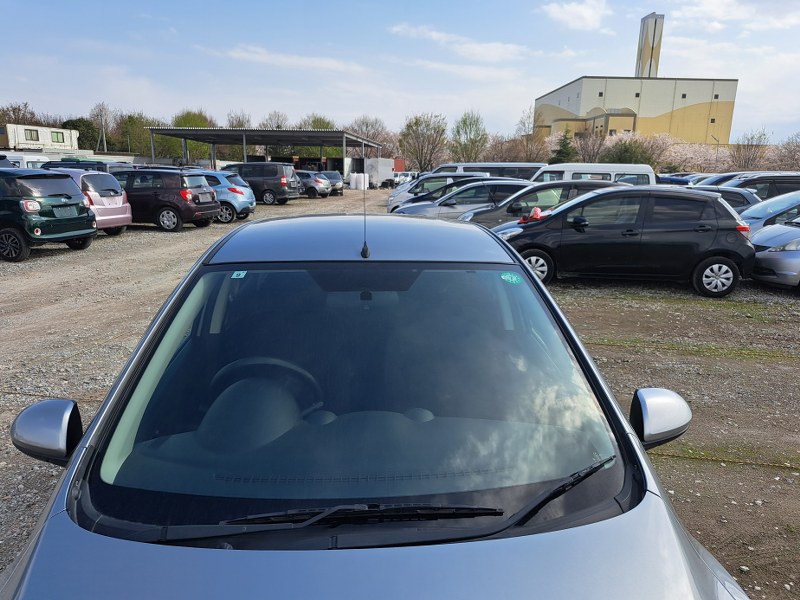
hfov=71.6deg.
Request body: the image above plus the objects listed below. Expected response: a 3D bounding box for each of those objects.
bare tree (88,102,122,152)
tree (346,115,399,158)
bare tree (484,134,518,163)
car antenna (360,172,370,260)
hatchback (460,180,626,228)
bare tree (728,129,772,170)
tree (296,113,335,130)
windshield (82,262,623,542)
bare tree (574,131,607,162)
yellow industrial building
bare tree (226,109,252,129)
[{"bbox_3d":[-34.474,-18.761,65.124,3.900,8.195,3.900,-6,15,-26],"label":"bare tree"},{"bbox_3d":[-3.373,-17.825,65.686,6.600,7.890,6.600,1,13,0],"label":"tree"},{"bbox_3d":[11.596,-16.018,63.968,4.300,5.881,4.300,1,13,0],"label":"bare tree"},{"bbox_3d":[-0.131,-0.322,2.053,0.032,0.388,0.040,0,-27,-4],"label":"car antenna"},{"bbox_3d":[2.852,-1.592,11.024,3.900,1.530,1.695,3,13,8],"label":"hatchback"},{"bbox_3d":[40.230,-15.954,63.817,5.000,7.206,5.000,1,13,0],"label":"bare tree"},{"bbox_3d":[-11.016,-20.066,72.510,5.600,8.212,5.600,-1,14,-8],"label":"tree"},{"bbox_3d":[-0.090,0.208,1.576,1.370,0.120,0.866,0,52,-6],"label":"windshield"},{"bbox_3d":[21.997,-16.485,64.393,4.100,6.337,4.100,6,14,18],"label":"bare tree"},{"bbox_3d":[86.194,-77.770,212.310,51.900,59.000,63.000,1,13,0],"label":"yellow industrial building"},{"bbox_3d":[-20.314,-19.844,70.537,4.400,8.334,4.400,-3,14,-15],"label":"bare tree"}]

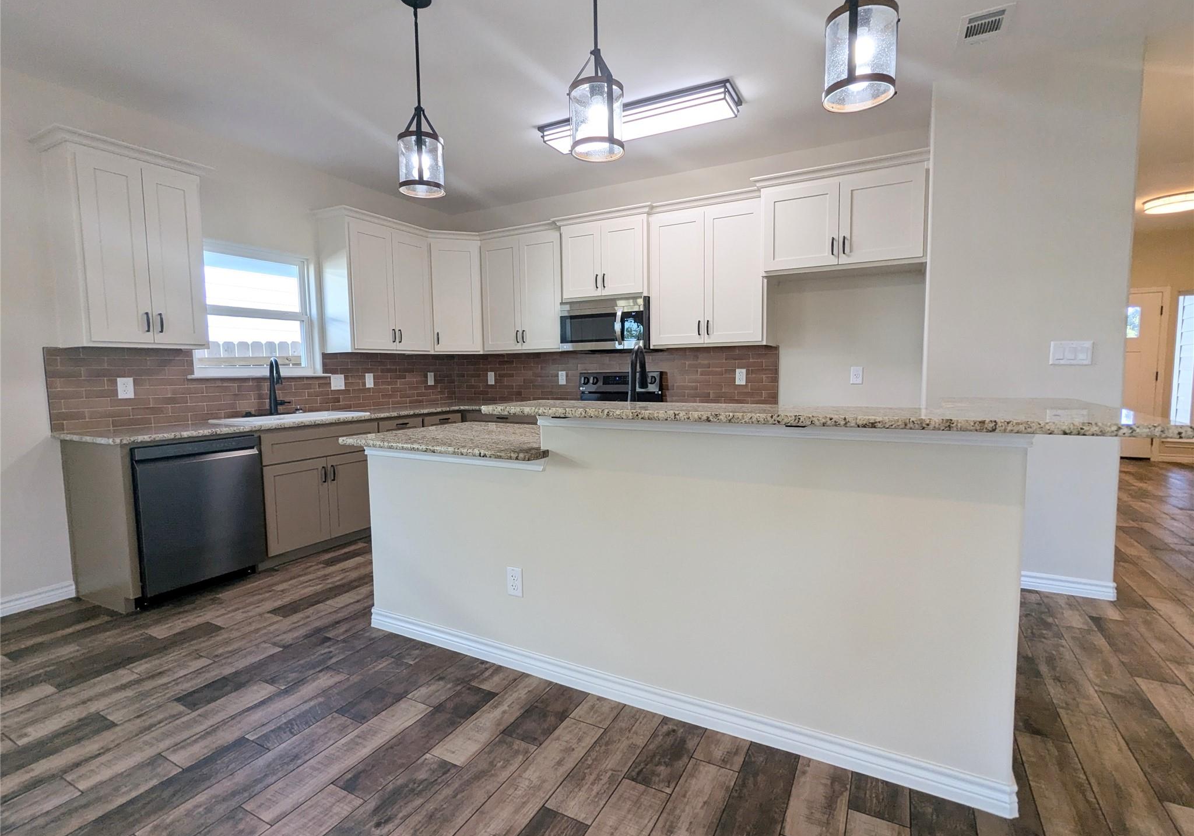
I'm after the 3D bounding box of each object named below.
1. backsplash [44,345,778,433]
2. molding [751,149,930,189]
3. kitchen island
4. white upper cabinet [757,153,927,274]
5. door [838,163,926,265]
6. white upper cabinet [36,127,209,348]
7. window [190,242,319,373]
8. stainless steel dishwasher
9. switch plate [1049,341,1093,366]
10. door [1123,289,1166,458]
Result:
[{"bbox_3d":[-0.767,-0.227,3.533,3.184,0.452,3.100,2,6,28],"label":"backsplash"},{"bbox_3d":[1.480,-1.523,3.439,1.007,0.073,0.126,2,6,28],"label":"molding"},{"bbox_3d":[0.222,0.471,2.195,2.713,1.077,1.000,2,6,28],"label":"kitchen island"},{"bbox_3d":[1.594,-1.256,3.599,0.939,0.620,0.384,2,6,28],"label":"white upper cabinet"},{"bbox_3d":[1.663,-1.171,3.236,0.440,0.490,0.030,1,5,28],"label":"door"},{"bbox_3d":[-2.586,-0.922,3.078,0.350,1.058,0.645,2,6,28],"label":"white upper cabinet"},{"bbox_3d":[-2.412,-0.742,3.913,0.110,0.875,0.902,2,6,28],"label":"window"},{"bbox_3d":[-2.345,0.537,3.103,0.610,0.835,0.608,2,6,28],"label":"stainless steel dishwasher"},{"bbox_3d":[2.423,-0.330,2.817,0.165,0.118,0.012,2,6,28],"label":"switch plate"},{"bbox_3d":[6.546,-0.531,7.076,0.920,2.050,0.050,2,6,28],"label":"door"}]

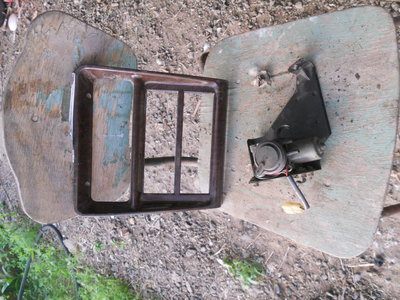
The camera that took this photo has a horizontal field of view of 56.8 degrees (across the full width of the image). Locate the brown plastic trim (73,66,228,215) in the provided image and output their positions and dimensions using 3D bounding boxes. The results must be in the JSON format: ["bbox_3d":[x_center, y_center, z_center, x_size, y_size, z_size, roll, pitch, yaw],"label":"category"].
[{"bbox_3d":[-0.085,-0.013,0.653,0.050,0.262,0.235,-165,77,-69],"label":"brown plastic trim"}]

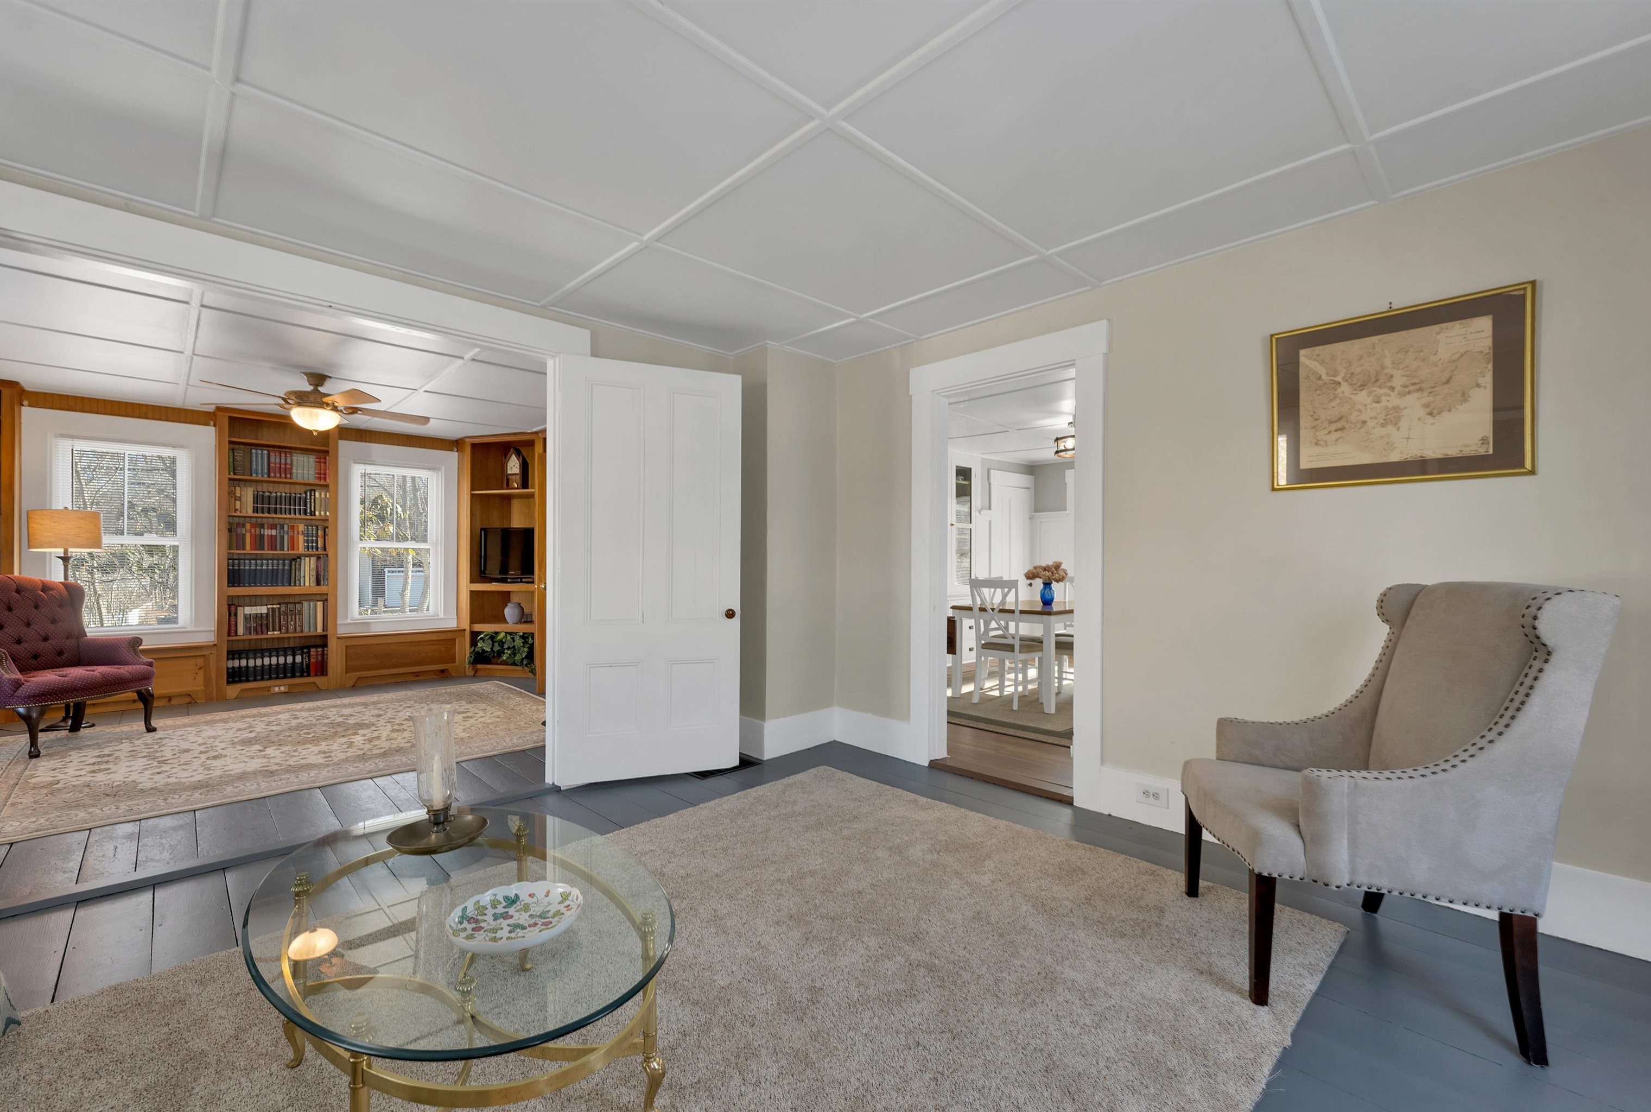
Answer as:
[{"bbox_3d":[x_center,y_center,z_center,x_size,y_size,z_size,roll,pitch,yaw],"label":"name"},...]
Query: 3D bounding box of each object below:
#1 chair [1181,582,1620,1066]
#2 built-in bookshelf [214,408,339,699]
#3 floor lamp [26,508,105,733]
[{"bbox_3d":[1.509,0.615,1.853,0.735,1.080,0.690,0,0,14],"label":"chair"},{"bbox_3d":[-4.648,-0.012,5.512,0.280,2.335,0.785,0,-1,45],"label":"built-in bookshelf"},{"bbox_3d":[-5.106,0.412,4.366,0.340,1.473,0.340,0,-1,45],"label":"floor lamp"}]

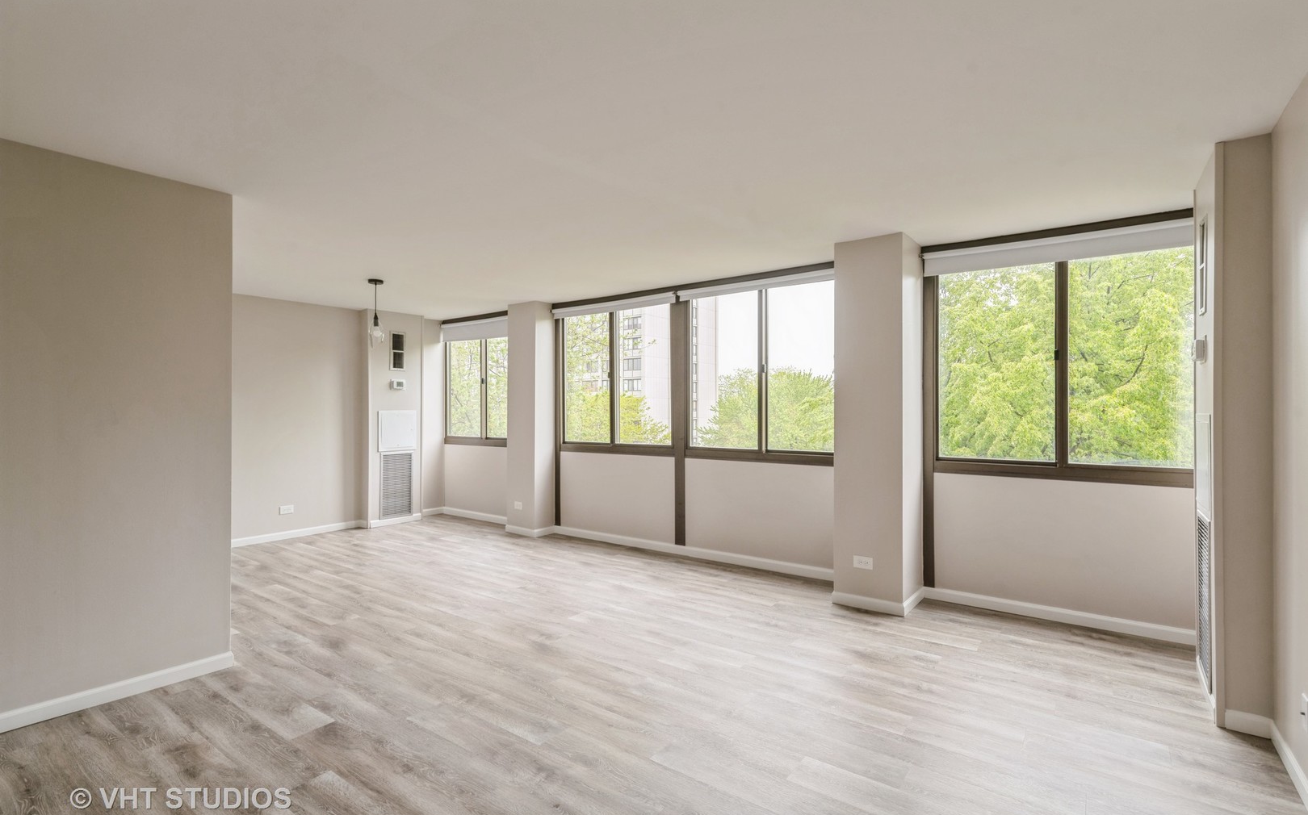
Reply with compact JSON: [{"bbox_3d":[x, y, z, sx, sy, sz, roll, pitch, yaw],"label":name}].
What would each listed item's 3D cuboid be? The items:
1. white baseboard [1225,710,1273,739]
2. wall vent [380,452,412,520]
[{"bbox_3d":[2.386,1.270,2.480,0.140,0.079,0.015,0,0,37],"label":"white baseboard"},{"bbox_3d":[-2.898,0.871,6.965,0.025,0.740,0.400,0,0,37],"label":"wall vent"}]

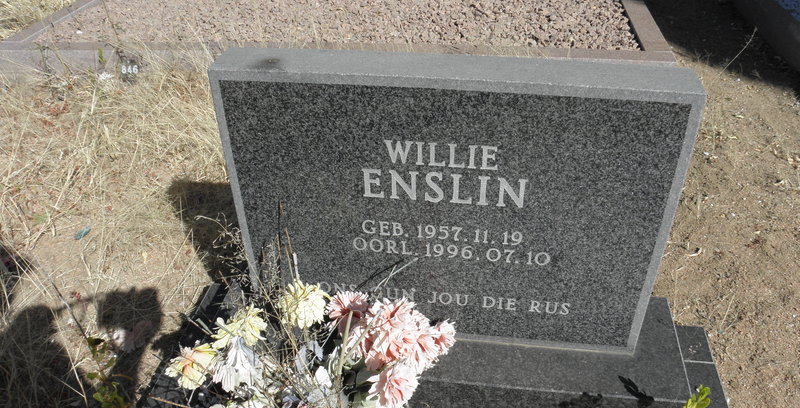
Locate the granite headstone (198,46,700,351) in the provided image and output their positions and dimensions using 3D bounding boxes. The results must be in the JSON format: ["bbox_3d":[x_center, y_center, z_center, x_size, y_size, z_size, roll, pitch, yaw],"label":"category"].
[{"bbox_3d":[0.065,0.009,0.909,0.625,0.452,0.082,4,34,7],"label":"granite headstone"}]

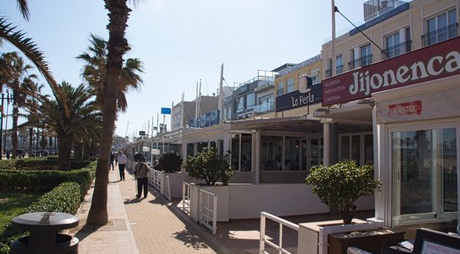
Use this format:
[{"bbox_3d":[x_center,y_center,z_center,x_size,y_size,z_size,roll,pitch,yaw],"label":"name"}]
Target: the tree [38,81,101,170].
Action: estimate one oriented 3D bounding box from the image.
[{"bbox_3d":[-9.576,0.098,20.281,4.100,5.850,4.100,3,-5,-19],"label":"tree"}]

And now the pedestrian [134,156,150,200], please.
[{"bbox_3d":[-3.279,1.803,12.853,0.560,1.640,0.380,3,-5,-19],"label":"pedestrian"}]

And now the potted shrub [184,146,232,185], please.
[{"bbox_3d":[-0.578,0.988,8.850,1.220,0.970,1.100,3,-5,-19],"label":"potted shrub"}]

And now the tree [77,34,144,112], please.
[{"bbox_3d":[-7.886,-1.323,22.439,4.200,9.100,4.200,3,-5,-19],"label":"tree"}]

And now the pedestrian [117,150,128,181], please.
[{"bbox_3d":[-6.206,2.232,19.899,0.560,1.710,0.420,2,-4,-9],"label":"pedestrian"}]

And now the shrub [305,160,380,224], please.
[{"bbox_3d":[1.403,0.807,4.280,0.920,0.780,0.850,3,-5,-19],"label":"shrub"}]

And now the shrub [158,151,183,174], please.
[{"bbox_3d":[-2.417,1.401,14.000,1.000,0.910,0.980,3,-5,-19],"label":"shrub"}]

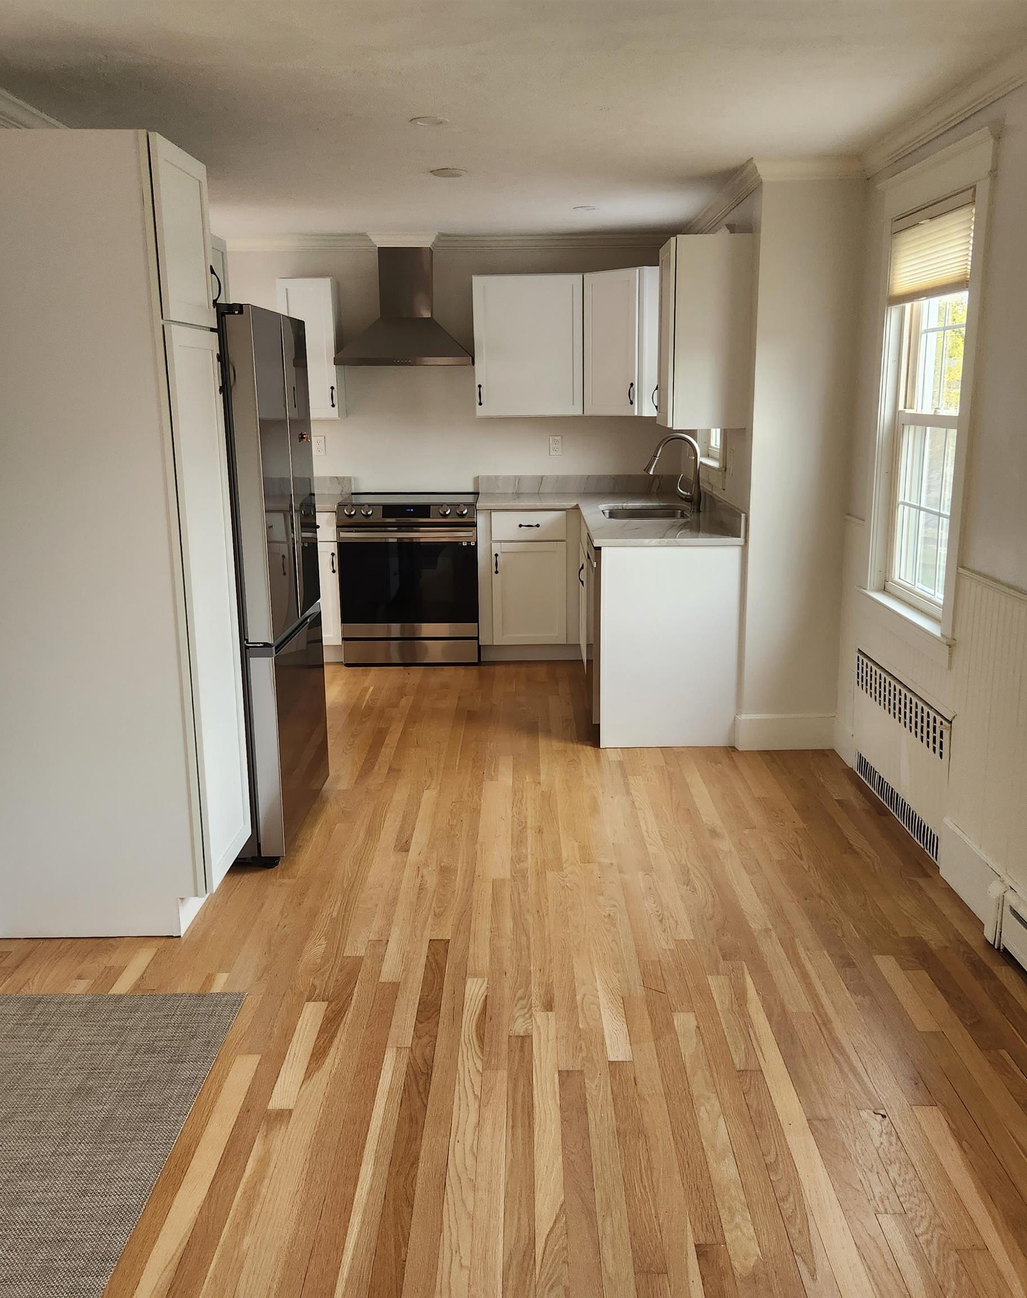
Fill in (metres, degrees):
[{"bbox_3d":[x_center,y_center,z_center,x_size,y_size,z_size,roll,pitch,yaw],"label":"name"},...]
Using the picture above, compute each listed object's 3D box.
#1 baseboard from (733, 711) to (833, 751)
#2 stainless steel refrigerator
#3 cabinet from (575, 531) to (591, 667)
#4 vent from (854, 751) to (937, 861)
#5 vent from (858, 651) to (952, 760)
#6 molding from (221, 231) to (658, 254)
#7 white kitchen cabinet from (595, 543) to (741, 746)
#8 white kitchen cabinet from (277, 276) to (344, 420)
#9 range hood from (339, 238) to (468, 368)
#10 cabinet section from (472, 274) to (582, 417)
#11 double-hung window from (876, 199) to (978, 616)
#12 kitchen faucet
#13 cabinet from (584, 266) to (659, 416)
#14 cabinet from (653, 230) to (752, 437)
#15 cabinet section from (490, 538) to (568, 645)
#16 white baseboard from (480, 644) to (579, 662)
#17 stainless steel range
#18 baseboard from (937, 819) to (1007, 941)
[{"bbox_3d":[1.164,0.355,4.904,0.412,0.155,0.028,0,13,1],"label":"baseboard"},{"bbox_3d":[-1.119,-0.241,4.021,0.720,1.785,0.822,0,13,1],"label":"stainless steel refrigerator"},{"bbox_3d":[0.678,-0.240,5.924,0.623,0.870,0.870,0,13,1],"label":"cabinet"},{"bbox_3d":[1.381,0.543,4.181,0.026,0.088,0.980,0,13,1],"label":"vent"},{"bbox_3d":[1.377,0.183,4.135,0.026,0.136,1.030,0,13,1],"label":"vent"},{"bbox_3d":[-0.370,-2.322,6.538,2.680,0.100,0.085,0,13,1],"label":"molding"},{"bbox_3d":[0.673,-0.072,5.190,0.615,0.872,0.655,0,13,1],"label":"white kitchen cabinet"},{"bbox_3d":[-1.141,-1.702,6.563,0.301,0.765,0.330,0,13,1],"label":"white kitchen cabinet"},{"bbox_3d":[-0.597,-1.908,6.390,0.747,0.658,0.475,0,13,1],"label":"range hood"},{"bbox_3d":[0.087,-1.709,6.528,0.600,0.752,0.330,-1,13,1],"label":"cabinet section"},{"bbox_3d":[1.426,-0.797,3.936,0.100,1.360,0.810,0,13,1],"label":"double-hung window"},{"bbox_3d":[0.810,-0.880,5.761,0.300,0.395,0.080,0,13,1],"label":"kitchen faucet"},{"bbox_3d":[0.685,-1.678,6.382,0.592,0.765,0.654,0,13,1],"label":"cabinet"},{"bbox_3d":[0.810,-1.341,4.915,0.330,0.764,0.440,0,13,1],"label":"cabinet"},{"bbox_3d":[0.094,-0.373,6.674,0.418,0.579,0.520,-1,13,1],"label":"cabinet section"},{"bbox_3d":[0.109,0.014,6.585,0.575,0.116,0.020,0,13,1],"label":"white baseboard"},{"bbox_3d":[-0.573,-0.412,6.644,0.758,0.913,0.650,0,13,1],"label":"stainless steel range"},{"bbox_3d":[1.382,0.692,3.455,0.020,0.172,0.495,0,13,1],"label":"baseboard"}]

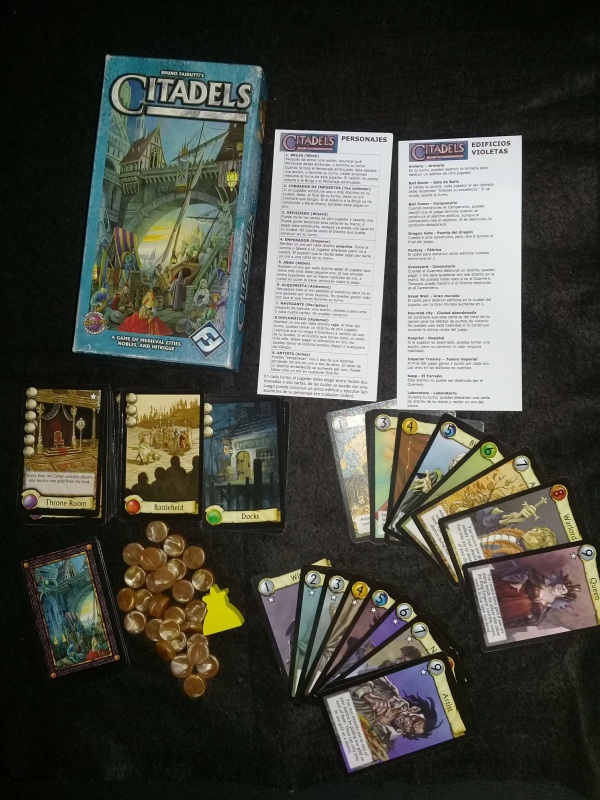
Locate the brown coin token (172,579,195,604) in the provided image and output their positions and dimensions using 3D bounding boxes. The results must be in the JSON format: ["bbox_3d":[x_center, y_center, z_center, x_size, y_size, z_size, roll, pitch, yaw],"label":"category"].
[{"bbox_3d":[-0.081,0.134,0.500,0.015,0.005,0.015,0,86,7],"label":"brown coin token"}]

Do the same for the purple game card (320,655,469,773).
[{"bbox_3d":[0.065,0.208,0.475,0.090,0.001,0.059,-20,86,3],"label":"purple game card"}]

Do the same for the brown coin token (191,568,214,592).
[{"bbox_3d":[-0.066,0.123,0.489,0.015,0.006,0.015,0,87,4],"label":"brown coin token"}]

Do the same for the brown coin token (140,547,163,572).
[{"bbox_3d":[-0.104,0.111,0.499,0.015,0.005,0.015,0,86,7],"label":"brown coin token"}]

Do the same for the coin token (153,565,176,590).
[{"bbox_3d":[-0.093,0.122,0.495,0.015,0.005,0.015,0,88,3],"label":"coin token"}]

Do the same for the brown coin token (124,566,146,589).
[{"bbox_3d":[-0.116,0.125,0.504,0.015,0.005,0.015,0,86,7],"label":"brown coin token"}]

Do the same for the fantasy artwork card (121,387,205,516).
[{"bbox_3d":[-0.097,0.038,0.503,0.058,0.001,0.088,0,86,7],"label":"fantasy artwork card"}]

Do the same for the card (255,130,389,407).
[{"bbox_3d":[0.018,-0.095,0.503,0.084,0.001,0.188,4,88,3],"label":"card"}]

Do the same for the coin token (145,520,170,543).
[{"bbox_3d":[-0.100,0.092,0.502,0.015,0.005,0.015,0,88,3],"label":"coin token"}]

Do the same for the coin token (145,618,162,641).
[{"bbox_3d":[-0.098,0.157,0.490,0.015,0.006,0.015,0,87,4],"label":"coin token"}]

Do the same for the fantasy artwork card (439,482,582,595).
[{"bbox_3d":[0.142,0.091,0.474,0.088,0.001,0.058,-20,84,5],"label":"fantasy artwork card"}]

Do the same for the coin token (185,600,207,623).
[{"bbox_3d":[-0.072,0.146,0.496,0.015,0.005,0.015,0,88,3],"label":"coin token"}]

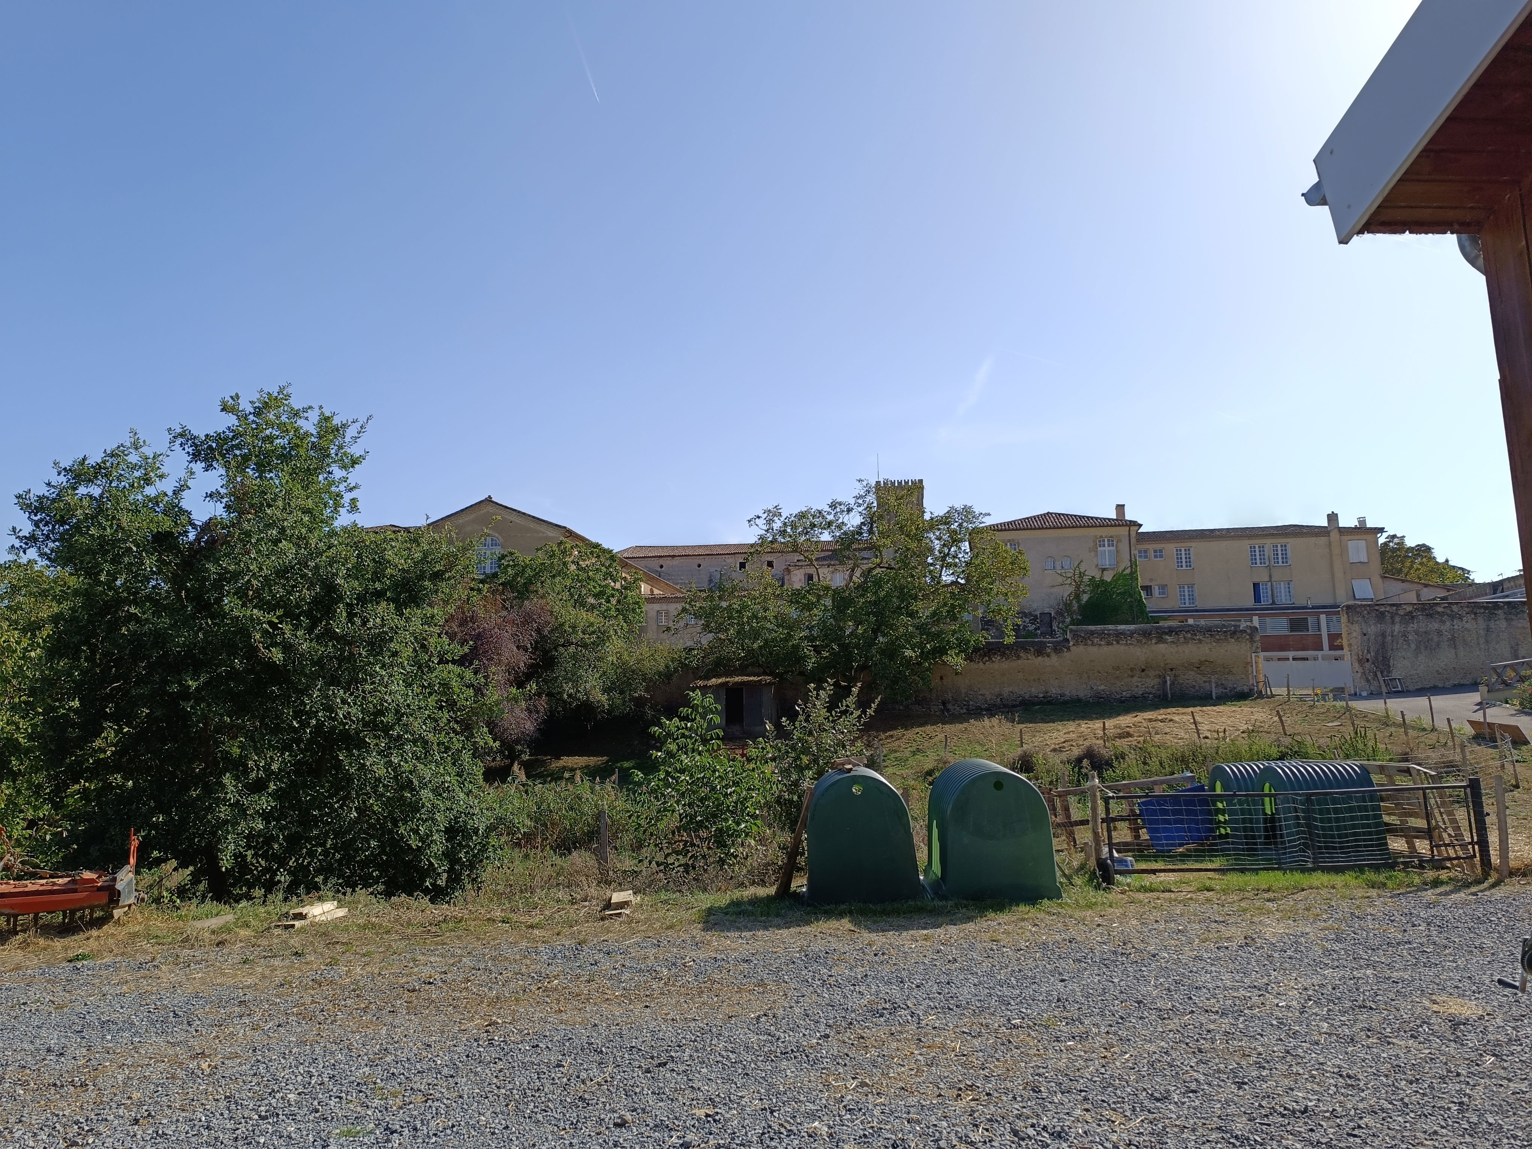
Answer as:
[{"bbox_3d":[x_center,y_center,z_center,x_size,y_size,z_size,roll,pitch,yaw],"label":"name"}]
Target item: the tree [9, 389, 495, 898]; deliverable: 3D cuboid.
[{"bbox_3d":[-6.116,0.733,13.017,5.600,6.269,5.200,4,-10,-25],"label":"tree"}]

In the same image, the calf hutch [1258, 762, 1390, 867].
[{"bbox_3d":[7.774,3.316,14.940,1.400,1.370,1.220,-1,-10,3],"label":"calf hutch"}]

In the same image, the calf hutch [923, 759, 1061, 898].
[{"bbox_3d":[2.507,2.850,12.079,1.220,1.370,1.400,0,-9,0],"label":"calf hutch"}]

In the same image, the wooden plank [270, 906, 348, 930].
[{"bbox_3d":[-4.141,3.160,9.749,0.180,0.055,0.826,-2,-10,10],"label":"wooden plank"}]

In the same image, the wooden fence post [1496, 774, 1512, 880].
[{"bbox_3d":[8.852,3.045,12.831,0.115,1.230,0.115,3,-10,1],"label":"wooden fence post"}]

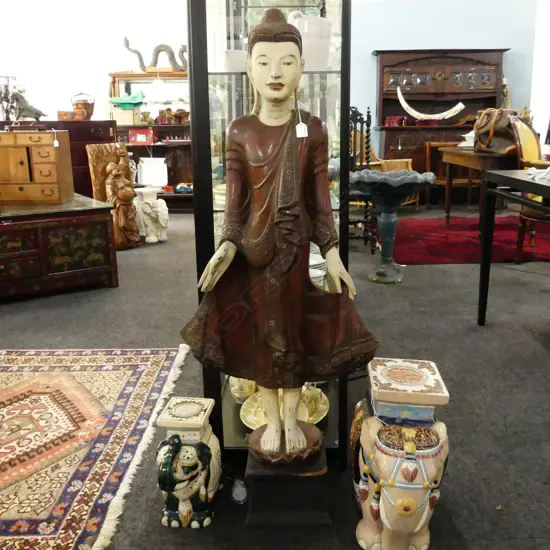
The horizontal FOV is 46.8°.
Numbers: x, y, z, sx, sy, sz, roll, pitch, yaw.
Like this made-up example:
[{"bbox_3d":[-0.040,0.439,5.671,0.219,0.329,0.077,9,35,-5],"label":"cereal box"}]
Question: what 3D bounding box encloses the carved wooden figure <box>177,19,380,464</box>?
[{"bbox_3d":[0.009,-0.076,1.604,0.510,1.110,0.260,-1,13,0],"label":"carved wooden figure"}]

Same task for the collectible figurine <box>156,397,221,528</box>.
[{"bbox_3d":[-0.210,0.474,1.647,0.150,0.285,0.220,-1,13,0],"label":"collectible figurine"}]

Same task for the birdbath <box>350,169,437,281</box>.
[{"bbox_3d":[0.747,-0.331,4.164,0.560,0.700,0.560,-1,13,0],"label":"birdbath"}]

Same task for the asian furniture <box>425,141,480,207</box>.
[{"bbox_3d":[2.163,-1.184,7.615,0.650,0.780,0.500,3,14,17],"label":"asian furniture"}]

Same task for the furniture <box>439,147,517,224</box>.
[{"bbox_3d":[1.959,-0.764,5.864,0.600,0.750,1.550,-1,13,0],"label":"furniture"}]

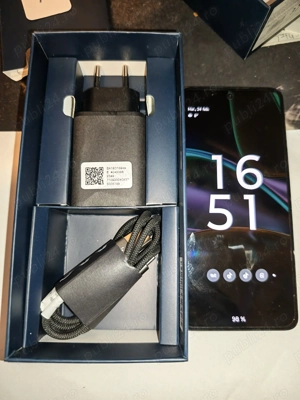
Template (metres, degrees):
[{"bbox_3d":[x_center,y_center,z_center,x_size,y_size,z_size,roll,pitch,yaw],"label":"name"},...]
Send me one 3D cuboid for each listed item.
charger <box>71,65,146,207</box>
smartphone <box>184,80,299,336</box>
[{"bbox_3d":[-0.023,-0.040,0.163,0.042,0.027,0.092,-1,80,0],"label":"charger"},{"bbox_3d":[0.056,0.001,0.179,0.074,0.008,0.161,1,82,0],"label":"smartphone"}]

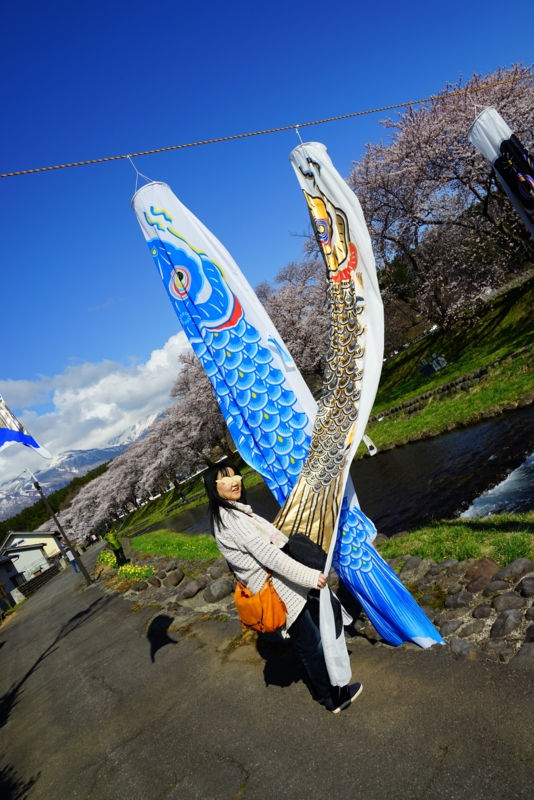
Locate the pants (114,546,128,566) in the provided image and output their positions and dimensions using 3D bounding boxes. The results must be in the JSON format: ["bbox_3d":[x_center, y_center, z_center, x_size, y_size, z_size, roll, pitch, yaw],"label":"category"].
[{"bbox_3d":[-5.968,6.397,21.808,0.420,0.780,0.380,-25,-5,-15],"label":"pants"}]

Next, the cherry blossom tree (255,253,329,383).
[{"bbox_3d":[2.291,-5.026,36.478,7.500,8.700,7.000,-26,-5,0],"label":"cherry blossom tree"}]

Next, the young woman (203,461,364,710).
[{"bbox_3d":[0.110,1.079,3.221,0.520,1.580,0.480,-25,-5,-10],"label":"young woman"}]

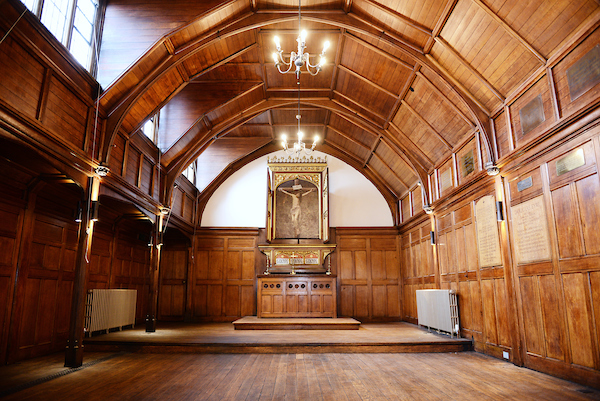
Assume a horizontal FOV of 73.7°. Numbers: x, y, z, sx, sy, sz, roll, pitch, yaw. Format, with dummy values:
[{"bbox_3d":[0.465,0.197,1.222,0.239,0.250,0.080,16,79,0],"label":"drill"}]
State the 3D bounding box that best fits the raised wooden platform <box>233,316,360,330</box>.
[{"bbox_3d":[-0.072,2.942,9.641,2.746,0.148,2.306,0,-13,-1],"label":"raised wooden platform"}]

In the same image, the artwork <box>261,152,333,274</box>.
[{"bbox_3d":[-0.066,0.418,11.097,2.050,3.289,0.590,0,-13,-1],"label":"artwork"}]

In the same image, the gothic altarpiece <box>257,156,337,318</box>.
[{"bbox_3d":[-0.062,0.930,10.931,2.112,4.360,0.678,0,-13,-1],"label":"gothic altarpiece"}]

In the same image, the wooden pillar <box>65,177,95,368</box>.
[{"bbox_3d":[-2.824,0.875,5.289,0.202,2.471,0.202,0,-13,-1],"label":"wooden pillar"}]

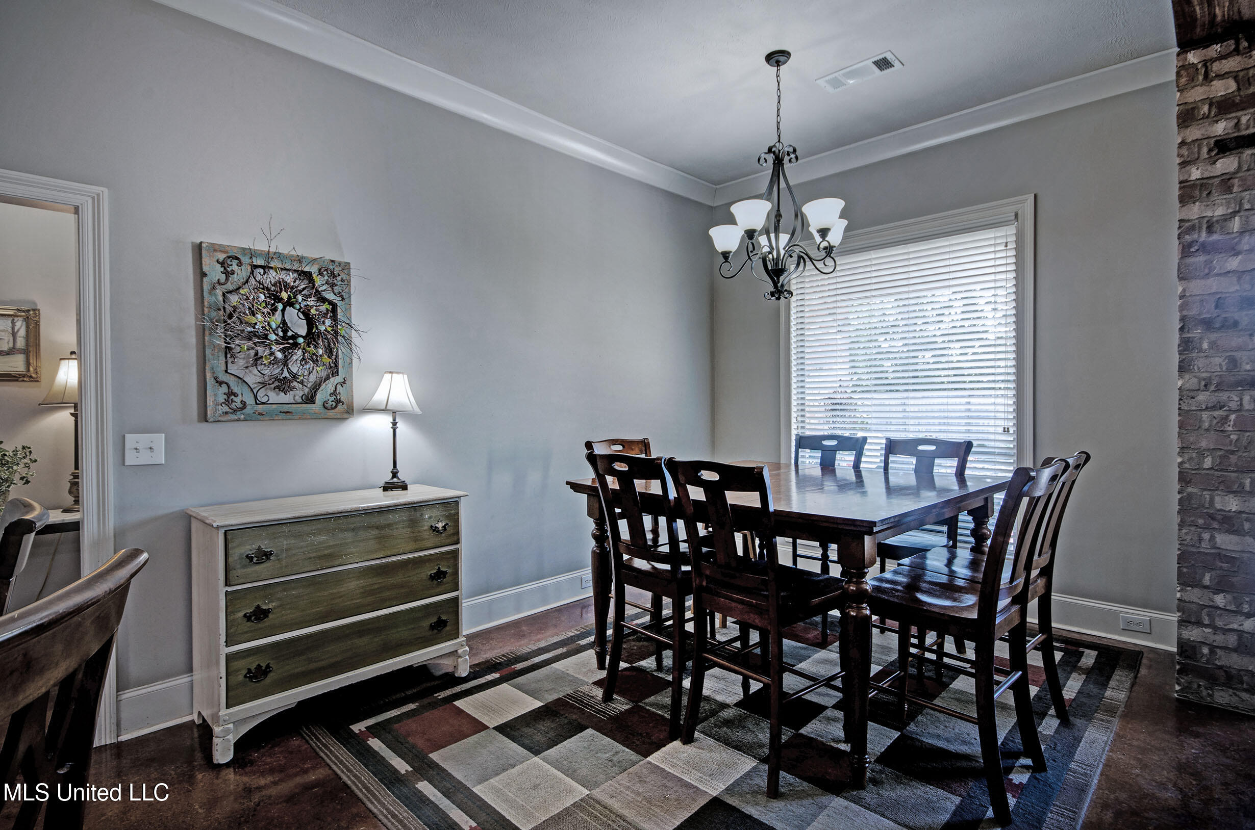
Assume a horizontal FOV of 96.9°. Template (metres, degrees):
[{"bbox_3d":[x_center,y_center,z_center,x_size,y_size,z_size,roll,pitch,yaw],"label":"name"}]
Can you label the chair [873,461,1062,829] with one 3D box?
[{"bbox_3d":[1.182,0.727,2.019,0.450,1.100,0.565,-1,1,-44],"label":"chair"}]

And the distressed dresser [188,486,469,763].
[{"bbox_3d":[-1.329,0.854,2.572,0.475,0.885,1.050,0,1,45],"label":"distressed dresser"}]

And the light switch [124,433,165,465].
[{"bbox_3d":[-1.986,0.143,2.294,0.014,0.120,0.122,0,1,45],"label":"light switch"}]

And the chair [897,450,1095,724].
[{"bbox_3d":[1.514,0.719,2.327,0.450,1.100,0.565,-1,1,-44],"label":"chair"}]

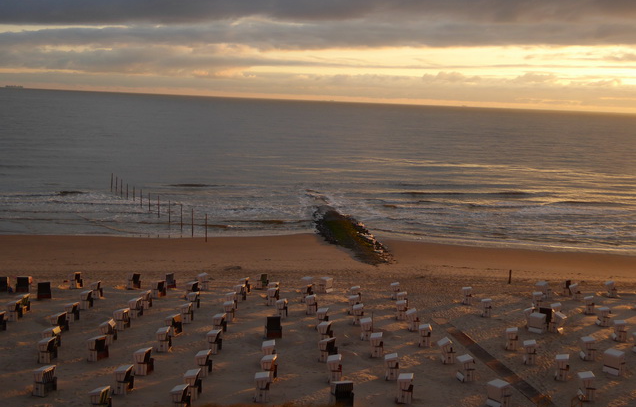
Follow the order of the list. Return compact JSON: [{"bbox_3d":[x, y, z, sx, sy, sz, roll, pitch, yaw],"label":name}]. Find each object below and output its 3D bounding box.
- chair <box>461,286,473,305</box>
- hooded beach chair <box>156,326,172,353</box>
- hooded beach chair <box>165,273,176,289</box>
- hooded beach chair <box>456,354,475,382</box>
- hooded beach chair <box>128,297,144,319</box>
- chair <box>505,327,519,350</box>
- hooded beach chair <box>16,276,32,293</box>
[{"bbox_3d":[15.157,9.370,81.873,0.920,1.530,1.170,3,7,7],"label":"chair"},{"bbox_3d":[-11.760,10.339,61.628,0.899,1.620,1.210,3,7,3],"label":"hooded beach chair"},{"bbox_3d":[-16.029,8.245,87.049,1.220,1.590,0.930,-4,10,-40],"label":"hooded beach chair"},{"bbox_3d":[10.421,11.568,56.861,1.050,1.500,1.170,1,8,-13],"label":"hooded beach chair"},{"bbox_3d":[-15.893,9.150,70.861,0.920,1.570,1.170,4,7,11],"label":"hooded beach chair"},{"bbox_3d":[15.386,10.656,63.882,0.930,1.590,1.220,5,8,17],"label":"chair"},{"bbox_3d":[-29.993,8.161,82.548,1.210,1.620,0.956,3,7,2],"label":"hooded beach chair"}]

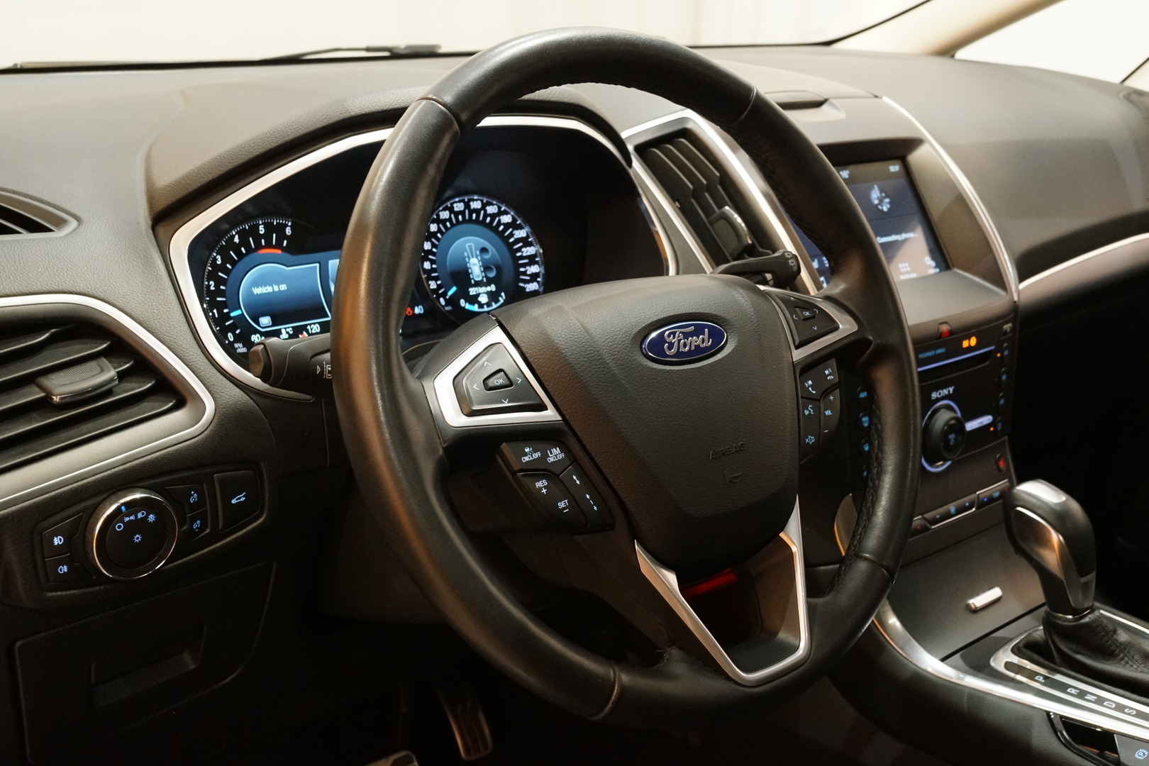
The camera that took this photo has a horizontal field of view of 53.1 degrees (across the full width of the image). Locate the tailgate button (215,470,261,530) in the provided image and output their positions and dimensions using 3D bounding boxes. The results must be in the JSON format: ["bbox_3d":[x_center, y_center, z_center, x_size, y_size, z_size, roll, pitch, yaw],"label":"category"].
[{"bbox_3d":[-0.215,0.072,0.725,0.028,0.037,0.010,-15,17,-41],"label":"tailgate button"}]

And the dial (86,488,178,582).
[{"bbox_3d":[-0.259,0.088,0.670,0.051,0.051,0.020,-15,17,-41],"label":"dial"}]

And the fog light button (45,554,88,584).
[{"bbox_3d":[-0.292,0.106,0.657,0.021,0.020,0.010,-15,17,-41],"label":"fog light button"}]

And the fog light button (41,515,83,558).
[{"bbox_3d":[-0.292,0.087,0.654,0.025,0.021,0.010,-15,17,-41],"label":"fog light button"}]

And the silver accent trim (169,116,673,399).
[{"bbox_3d":[-0.072,-0.092,0.766,0.385,0.172,0.060,-12,12,-35],"label":"silver accent trim"}]

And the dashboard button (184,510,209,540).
[{"bbox_3d":[-0.235,0.086,0.709,0.017,0.017,0.010,-15,17,-41],"label":"dashboard button"}]

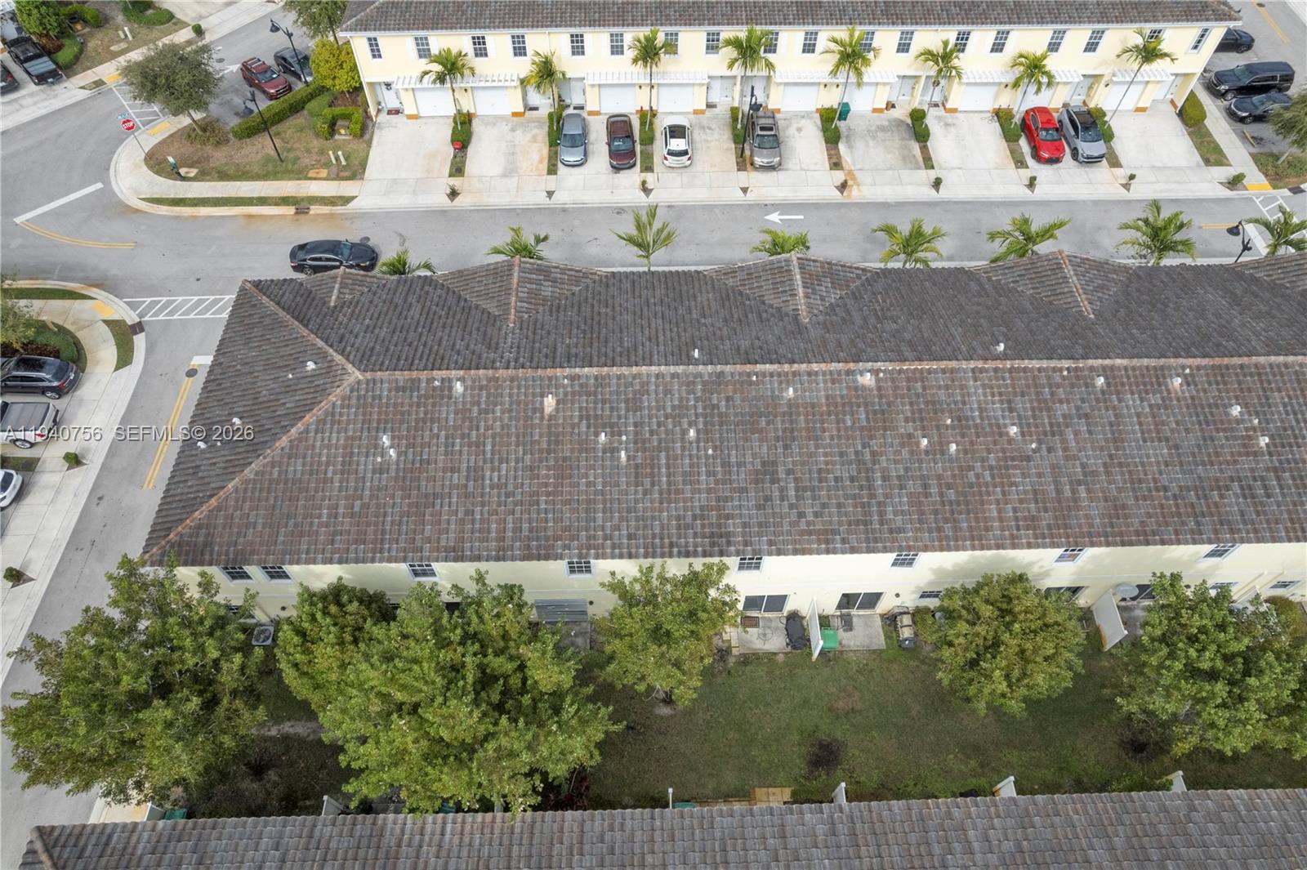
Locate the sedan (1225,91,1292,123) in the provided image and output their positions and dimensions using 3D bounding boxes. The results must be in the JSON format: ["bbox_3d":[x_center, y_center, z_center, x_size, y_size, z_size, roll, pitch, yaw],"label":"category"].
[{"bbox_3d":[41.893,-22.579,54.659,4.750,1.460,1.830,-6,56,-5],"label":"sedan"}]

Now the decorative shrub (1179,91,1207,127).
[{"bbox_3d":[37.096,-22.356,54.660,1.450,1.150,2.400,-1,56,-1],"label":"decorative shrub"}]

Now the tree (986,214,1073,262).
[{"bbox_3d":[18.293,-8.167,41.408,3.800,6.900,3.800,-1,56,-1],"label":"tree"}]

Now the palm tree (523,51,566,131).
[{"bbox_3d":[-6.789,-21.402,51.198,2.800,6.000,2.800,-1,56,-1],"label":"palm tree"}]

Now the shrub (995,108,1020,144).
[{"bbox_3d":[23.939,-20.842,53.490,1.200,0.980,2.700,-1,57,-1],"label":"shrub"}]

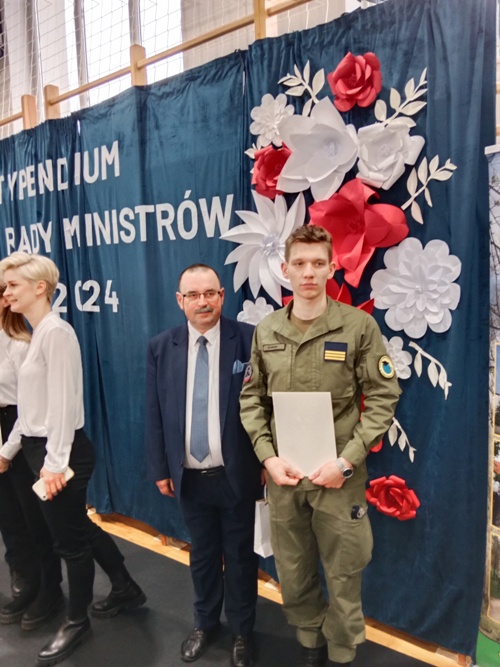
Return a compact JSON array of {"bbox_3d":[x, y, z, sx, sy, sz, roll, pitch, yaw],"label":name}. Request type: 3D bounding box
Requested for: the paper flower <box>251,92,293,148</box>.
[{"bbox_3d":[0.100,-0.972,2.285,0.240,0.240,0.080,3,8,36],"label":"paper flower"}]

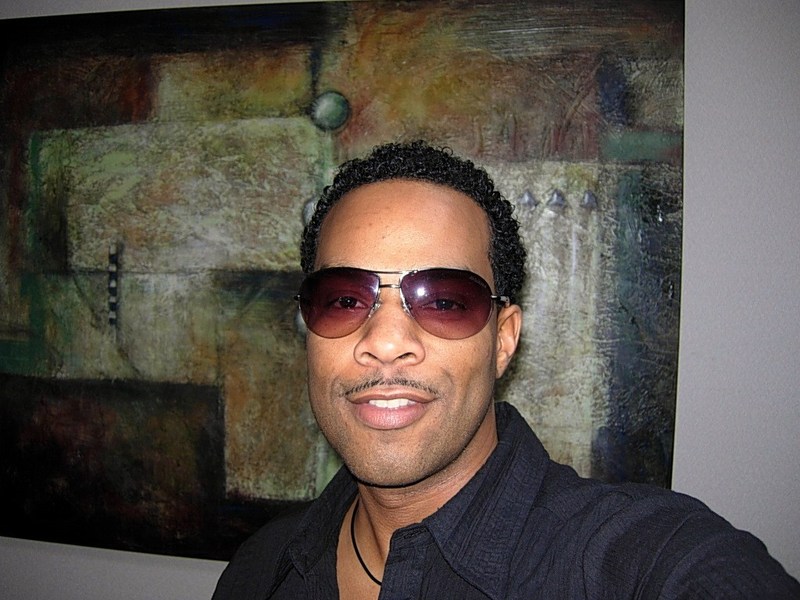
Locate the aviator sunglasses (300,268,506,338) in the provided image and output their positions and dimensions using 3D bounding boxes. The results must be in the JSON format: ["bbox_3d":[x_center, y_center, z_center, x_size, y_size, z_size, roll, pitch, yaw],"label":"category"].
[{"bbox_3d":[0.005,0.005,0.607,0.138,0.052,0.140,1,-3,9],"label":"aviator sunglasses"}]

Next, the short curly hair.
[{"bbox_3d":[0.015,-0.039,0.666,0.174,0.172,0.190,1,-3,9],"label":"short curly hair"}]

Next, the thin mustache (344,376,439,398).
[{"bbox_3d":[-0.006,0.058,0.549,0.064,0.014,0.021,1,-3,9],"label":"thin mustache"}]

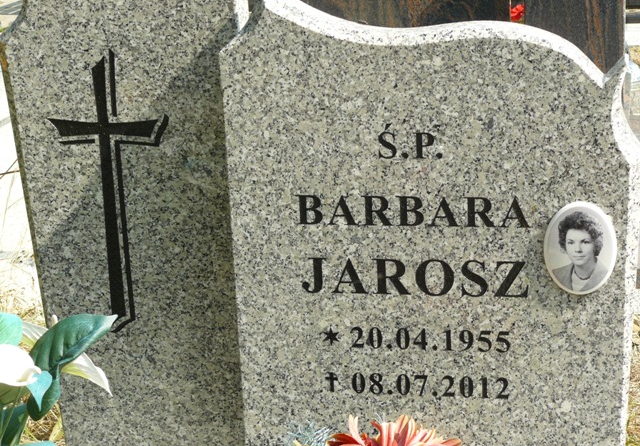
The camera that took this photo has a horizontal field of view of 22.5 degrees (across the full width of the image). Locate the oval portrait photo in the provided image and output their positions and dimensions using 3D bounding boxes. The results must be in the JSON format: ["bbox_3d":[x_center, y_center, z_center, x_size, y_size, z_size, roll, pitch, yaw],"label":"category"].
[{"bbox_3d":[0.324,0.033,2.002,0.090,0.120,0.010,1,16,12],"label":"oval portrait photo"}]

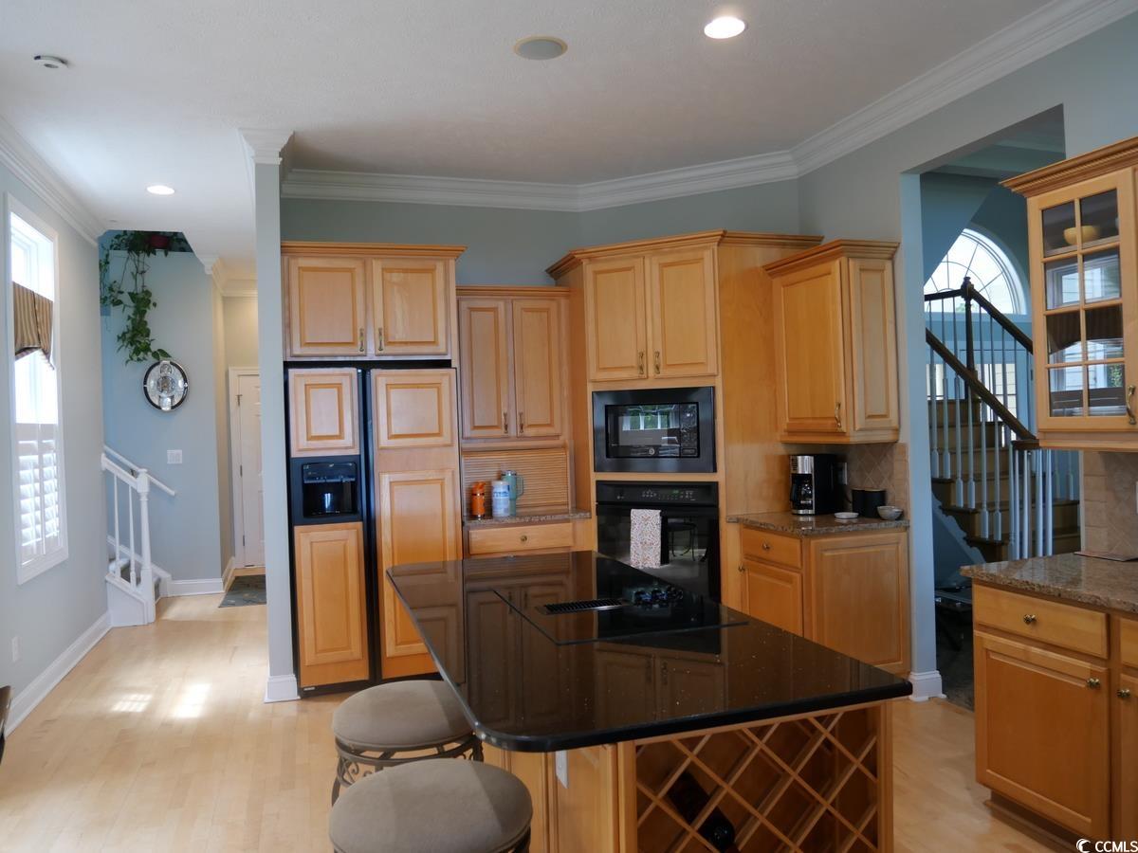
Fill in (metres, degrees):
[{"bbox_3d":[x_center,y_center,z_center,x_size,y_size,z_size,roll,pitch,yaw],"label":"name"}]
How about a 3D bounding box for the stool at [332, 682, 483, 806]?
[{"bbox_3d":[-0.481,1.140,2.404,0.460,0.650,0.460,-2,0,-18],"label":"stool"}]

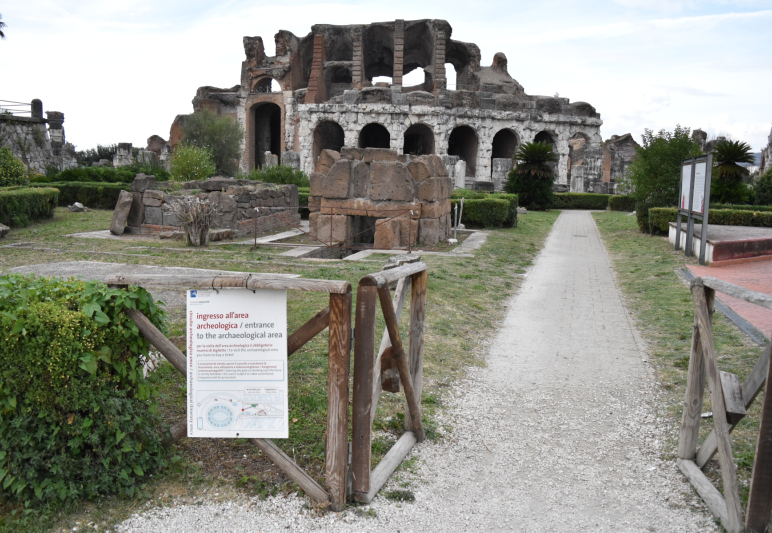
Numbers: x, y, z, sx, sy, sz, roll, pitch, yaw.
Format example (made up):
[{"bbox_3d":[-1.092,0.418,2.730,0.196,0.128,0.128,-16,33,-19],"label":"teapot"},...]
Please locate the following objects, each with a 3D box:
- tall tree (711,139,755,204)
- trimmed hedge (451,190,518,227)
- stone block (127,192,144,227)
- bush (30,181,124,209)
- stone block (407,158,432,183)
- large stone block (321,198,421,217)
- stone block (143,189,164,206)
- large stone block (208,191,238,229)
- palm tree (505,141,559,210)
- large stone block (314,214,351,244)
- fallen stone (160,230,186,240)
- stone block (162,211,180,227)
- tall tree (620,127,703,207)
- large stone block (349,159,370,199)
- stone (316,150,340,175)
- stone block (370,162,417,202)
[{"bbox_3d":[17.960,-4.703,31.000,2.400,3.800,2.400,6,10,30],"label":"tall tree"},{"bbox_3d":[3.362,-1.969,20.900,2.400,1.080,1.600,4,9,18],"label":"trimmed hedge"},{"bbox_3d":[-6.620,-1.498,15.850,0.440,0.870,0.450,10,9,18],"label":"stone block"},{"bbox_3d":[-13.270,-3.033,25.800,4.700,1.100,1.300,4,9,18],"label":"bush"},{"bbox_3d":[0.860,-2.393,14.950,0.580,0.560,0.520,3,9,14],"label":"stone block"},{"bbox_3d":[-0.320,-1.425,14.647,2.442,0.390,0.500,3,9,9],"label":"large stone block"},{"bbox_3d":[-6.661,-2.021,17.631,0.749,0.490,0.500,3,9,18],"label":"stone block"},{"bbox_3d":[-4.255,-1.526,16.141,0.835,0.992,0.500,3,9,12],"label":"large stone block"},{"bbox_3d":[7.507,-4.716,30.943,2.750,3.600,2.700,2,9,16],"label":"palm tree"},{"bbox_3d":[-1.202,-0.964,15.147,0.889,0.683,0.650,4,9,27],"label":"large stone block"},{"bbox_3d":[-5.155,-0.745,14.550,0.640,0.190,0.380,4,9,18],"label":"fallen stone"},{"bbox_3d":[-6.075,-1.403,17.449,0.632,0.446,0.450,3,9,18],"label":"stone block"},{"bbox_3d":[9.741,-3.252,21.253,2.750,3.450,2.700,3,9,20],"label":"tall tree"},{"bbox_3d":[-0.648,-2.168,14.950,0.460,0.930,0.450,3,9,14],"label":"large stone block"},{"bbox_3d":[-1.434,-2.631,15.227,0.542,0.612,0.700,3,9,11],"label":"stone"},{"bbox_3d":[0.307,-1.989,14.249,1.183,0.889,0.600,4,9,27],"label":"stone block"}]

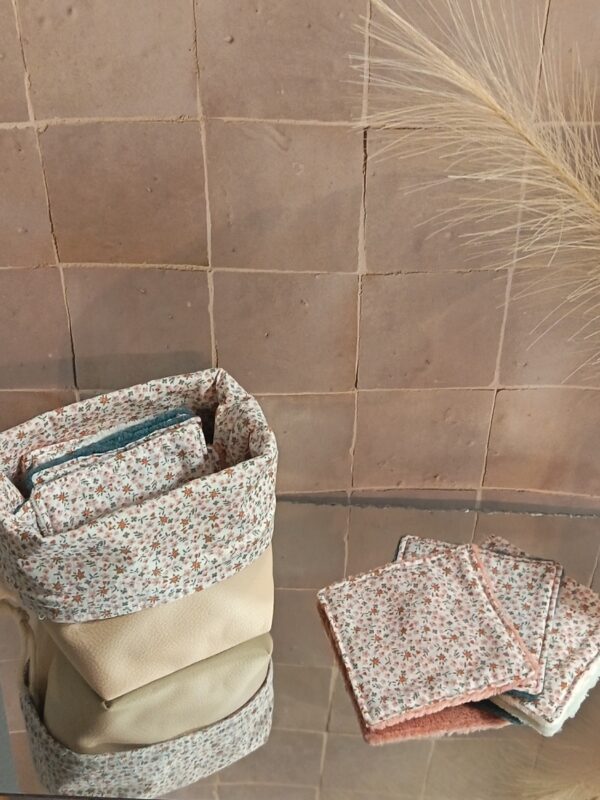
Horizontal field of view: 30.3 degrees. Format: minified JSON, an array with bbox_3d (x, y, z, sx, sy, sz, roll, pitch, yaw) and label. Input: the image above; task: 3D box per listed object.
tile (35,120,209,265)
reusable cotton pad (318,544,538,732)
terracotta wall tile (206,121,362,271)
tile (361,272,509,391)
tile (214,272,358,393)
[{"bbox_3d":[-0.110,-0.133,0.712,0.100,0.100,0.010,0,39,1],"label":"tile"},{"bbox_3d":[0.084,0.161,0.757,0.116,0.011,0.116,-15,42,-9],"label":"reusable cotton pad"},{"bbox_3d":[-0.010,-0.131,0.712,0.099,0.102,0.010,0,39,1],"label":"terracotta wall tile"},{"bbox_3d":[0.091,-0.050,0.776,0.099,0.100,0.010,0,39,1],"label":"tile"},{"bbox_3d":[-0.010,-0.049,0.778,0.100,0.101,0.010,0,39,1],"label":"tile"}]

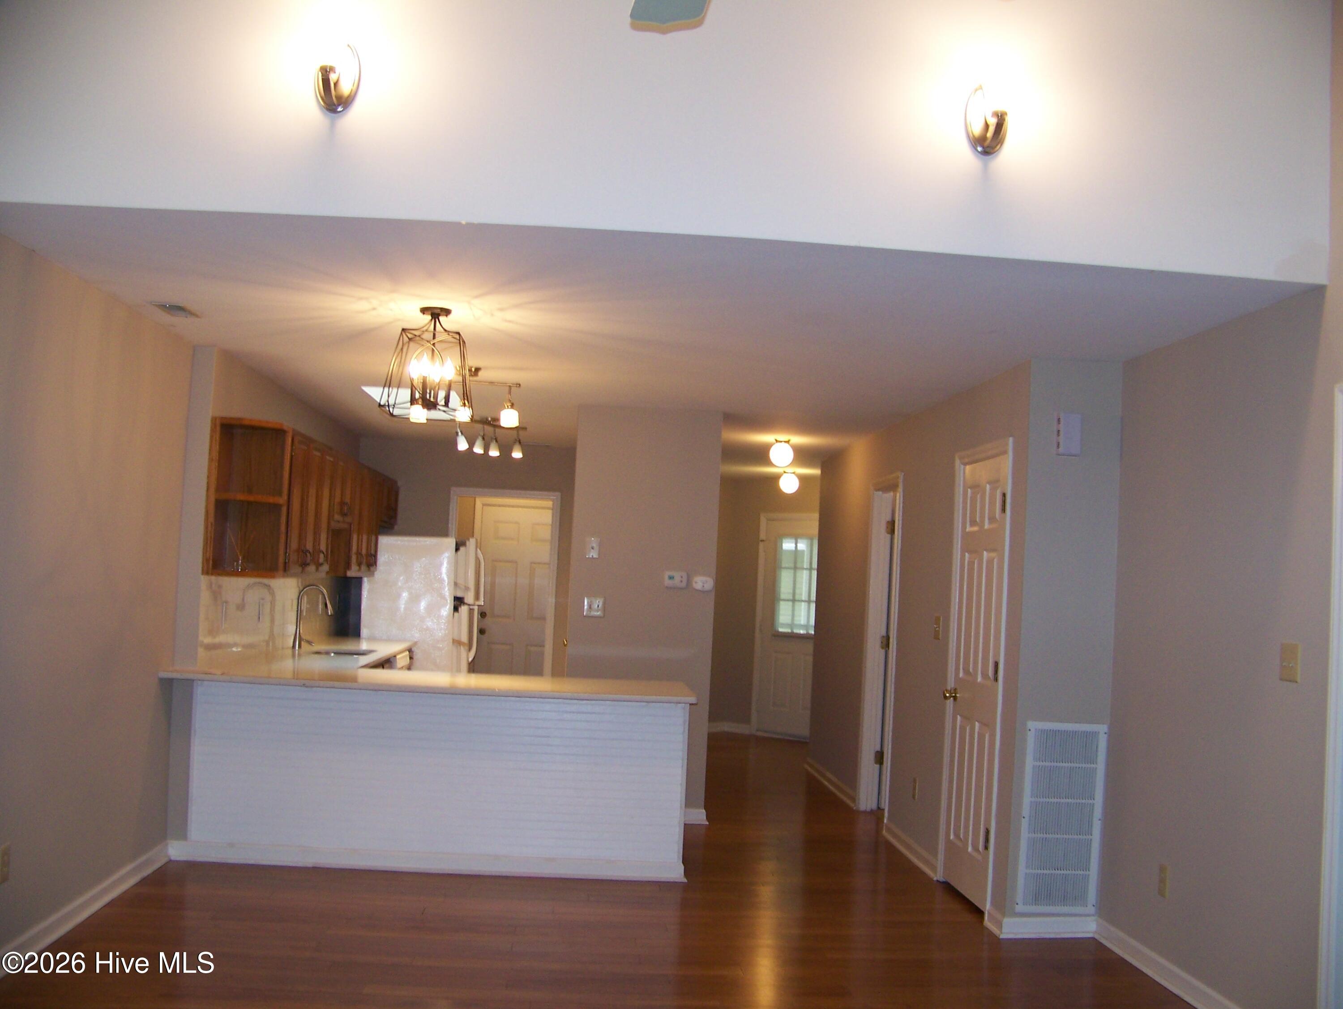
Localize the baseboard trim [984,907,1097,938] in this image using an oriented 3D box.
[{"bbox_3d":[1.548,1.760,5.724,0.440,0.088,0.230,3,-3,-4],"label":"baseboard trim"}]

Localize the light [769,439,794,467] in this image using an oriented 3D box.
[{"bbox_3d":[0.754,-0.345,9.300,0.165,0.190,0.165,3,-3,-4],"label":"light"}]

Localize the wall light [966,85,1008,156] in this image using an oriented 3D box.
[{"bbox_3d":[0.931,-1.131,3.954,0.125,0.205,0.120,3,-3,-4],"label":"wall light"}]

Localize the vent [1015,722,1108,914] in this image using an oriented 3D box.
[{"bbox_3d":[1.625,1.308,5.641,0.352,0.805,0.025,3,-3,-4],"label":"vent"}]

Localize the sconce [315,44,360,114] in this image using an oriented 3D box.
[{"bbox_3d":[-0.950,-1.213,3.830,0.125,0.205,0.120,3,-3,-4],"label":"sconce"}]

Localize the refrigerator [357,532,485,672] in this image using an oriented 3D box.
[{"bbox_3d":[-1.883,1.083,10.215,0.770,1.670,0.750,3,-3,-4],"label":"refrigerator"}]

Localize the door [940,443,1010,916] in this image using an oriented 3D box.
[{"bbox_3d":[1.393,0.791,6.212,0.050,2.040,0.680,3,-3,-4],"label":"door"}]

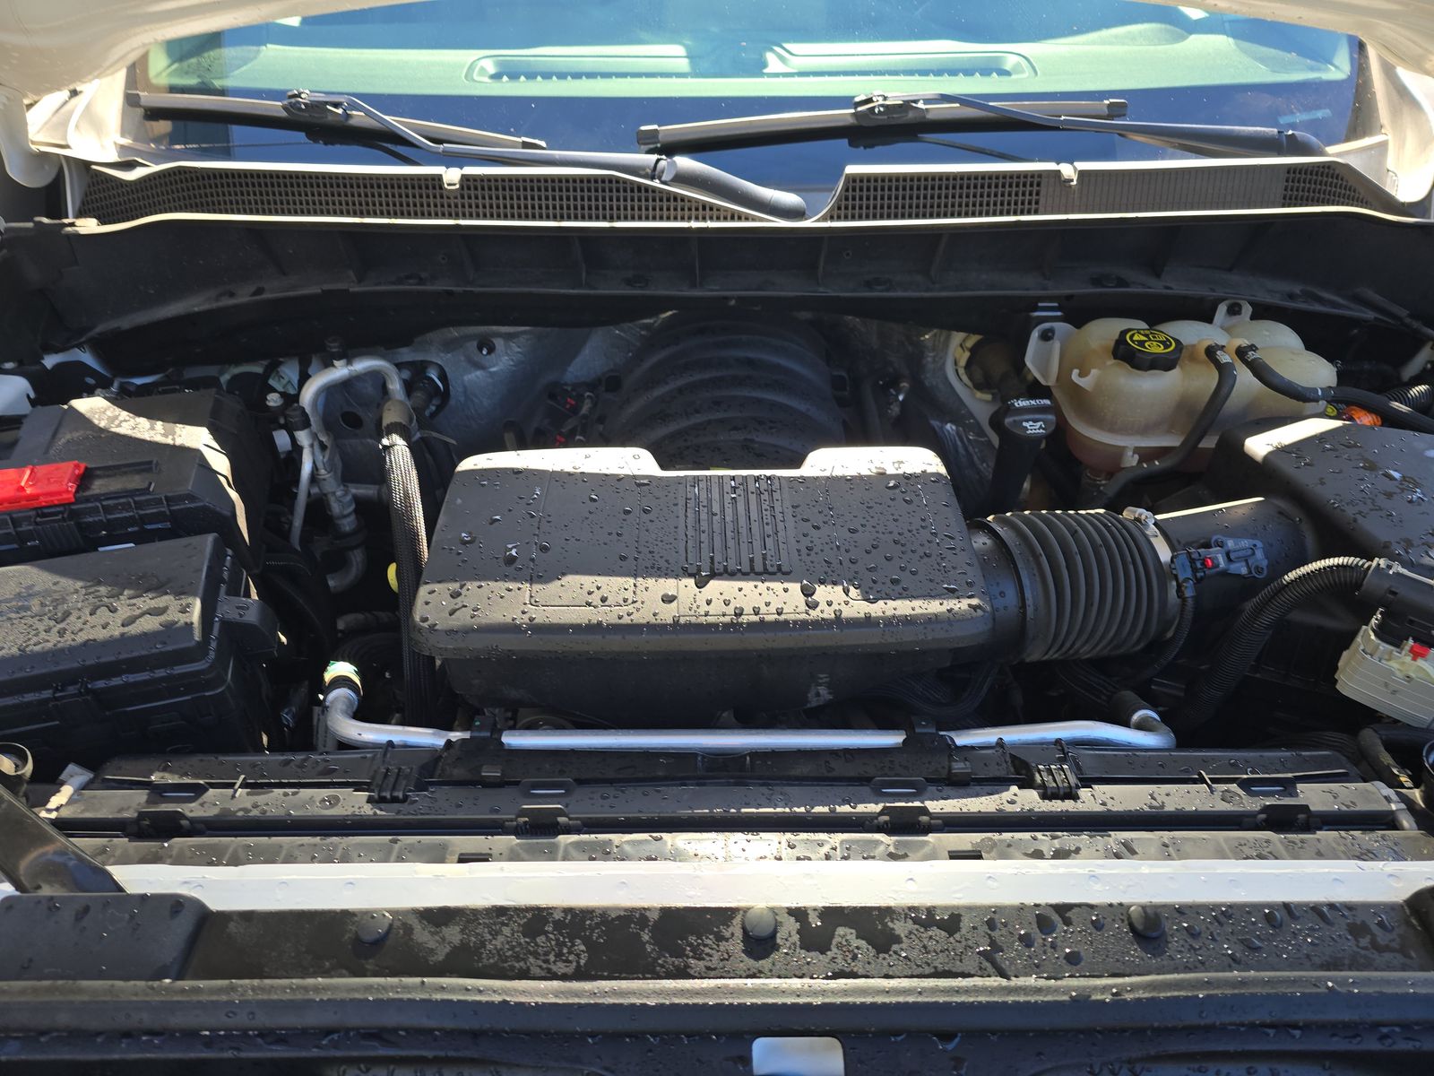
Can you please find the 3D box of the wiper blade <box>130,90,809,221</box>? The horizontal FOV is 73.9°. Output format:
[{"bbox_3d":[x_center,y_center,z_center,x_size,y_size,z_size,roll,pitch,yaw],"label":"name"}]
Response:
[{"bbox_3d":[-0.313,-0.453,1.113,0.840,0.070,0.085,12,42,9],"label":"wiper blade"}]

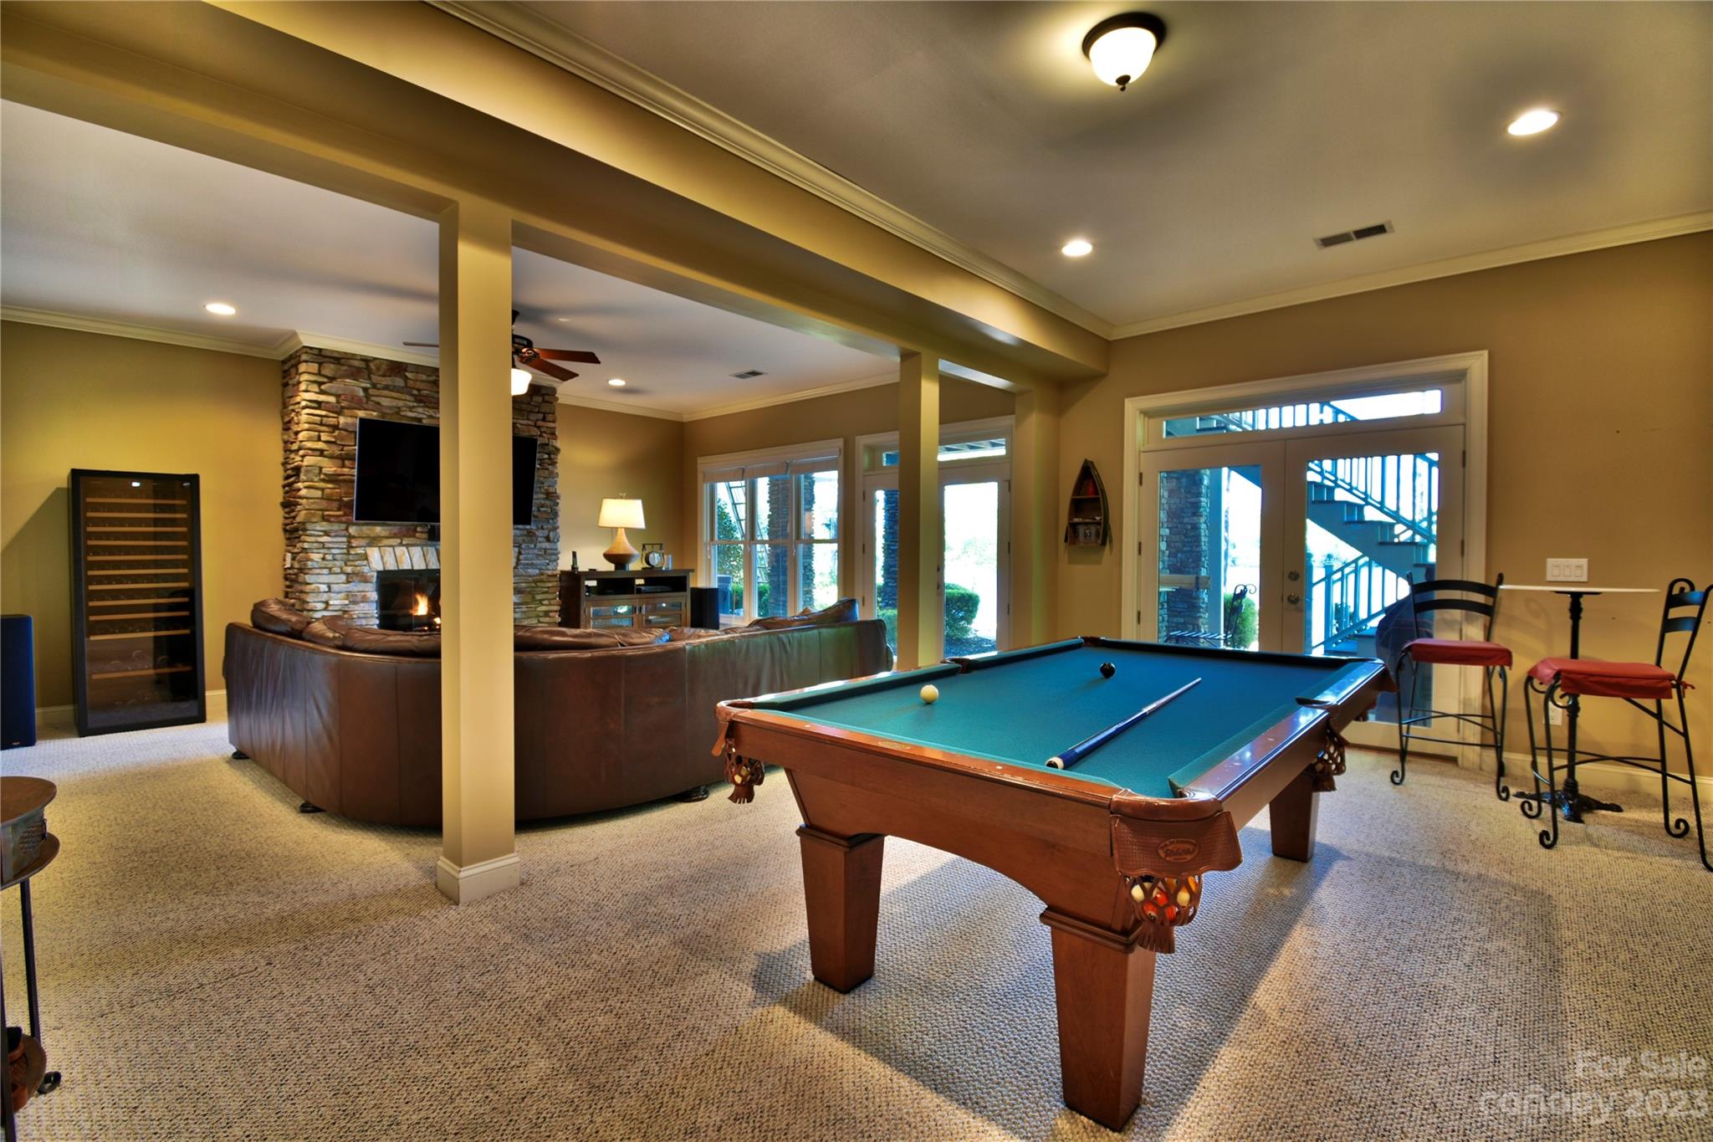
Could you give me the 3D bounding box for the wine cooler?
[{"bbox_3d":[-5.108,0.203,5.078,0.643,1.745,0.621,2,2,42],"label":"wine cooler"}]

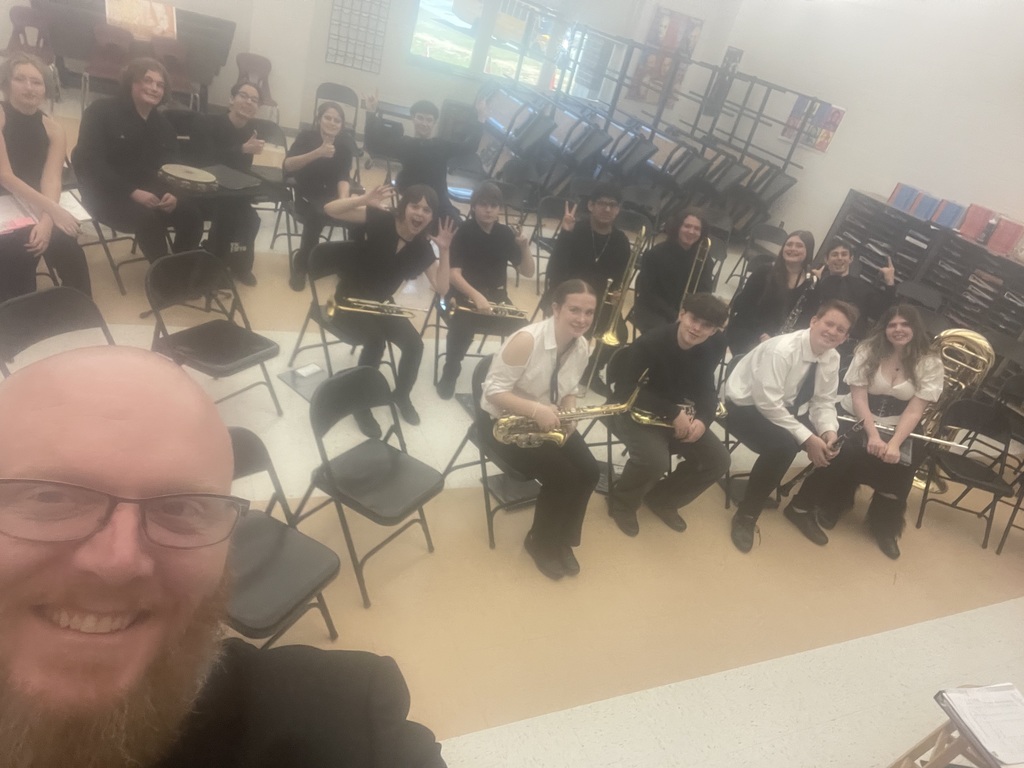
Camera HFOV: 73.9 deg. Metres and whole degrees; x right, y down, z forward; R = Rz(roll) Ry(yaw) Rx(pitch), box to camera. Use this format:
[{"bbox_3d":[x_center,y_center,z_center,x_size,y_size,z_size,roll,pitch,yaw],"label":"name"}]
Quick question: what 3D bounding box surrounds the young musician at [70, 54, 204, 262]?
[{"bbox_3d":[-2.098,-1.185,4.055,0.820,1.300,0.600,31,32,26],"label":"young musician"}]

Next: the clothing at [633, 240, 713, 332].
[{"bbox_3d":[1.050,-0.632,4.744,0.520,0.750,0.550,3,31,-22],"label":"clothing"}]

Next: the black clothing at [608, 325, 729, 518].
[{"bbox_3d":[0.777,0.157,3.351,0.560,0.970,0.680,-8,36,-38],"label":"black clothing"}]

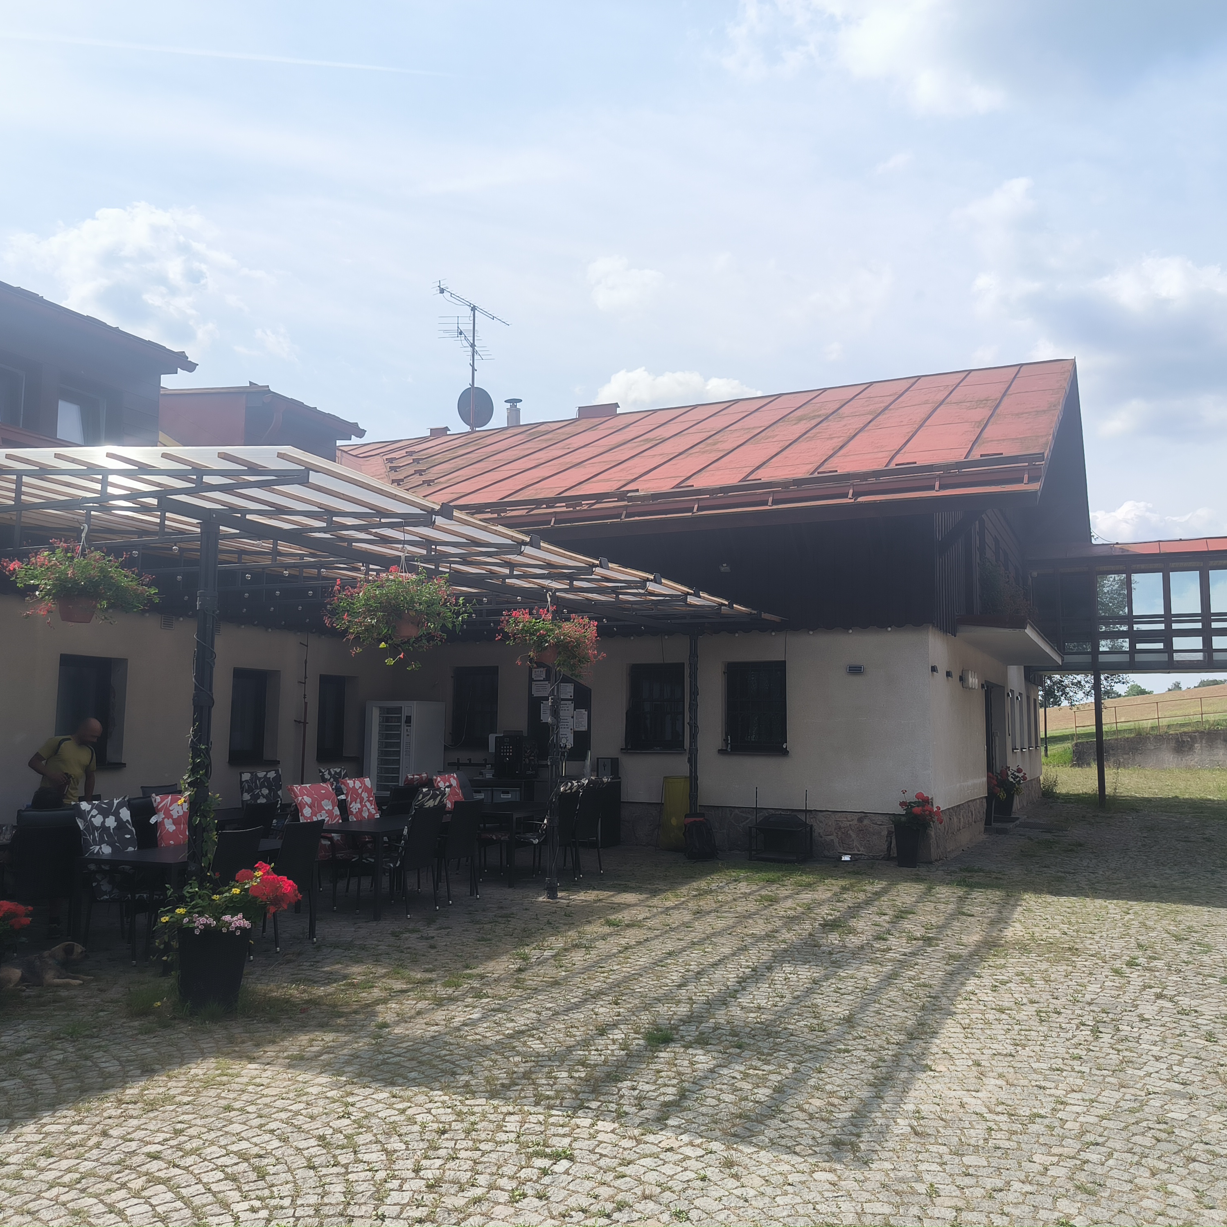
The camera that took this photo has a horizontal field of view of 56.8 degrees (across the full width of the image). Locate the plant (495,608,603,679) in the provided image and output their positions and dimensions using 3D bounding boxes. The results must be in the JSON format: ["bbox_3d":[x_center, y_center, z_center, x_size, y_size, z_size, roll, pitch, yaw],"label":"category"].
[{"bbox_3d":[-0.581,0.282,10.632,0.930,0.640,0.850,0,-6,0],"label":"plant"}]

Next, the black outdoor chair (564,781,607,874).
[{"bbox_3d":[-0.466,2.499,12.990,0.650,0.940,0.560,-2,-6,23],"label":"black outdoor chair"}]

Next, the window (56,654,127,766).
[{"bbox_3d":[-5.729,1.071,12.392,0.180,1.170,0.810,-3,-7,28],"label":"window"}]

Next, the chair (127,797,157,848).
[{"bbox_3d":[-3.460,2.014,9.000,0.630,1.020,0.570,-2,-6,23],"label":"chair"}]

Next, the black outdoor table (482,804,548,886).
[{"bbox_3d":[-1.063,2.476,12.344,0.880,0.740,1.500,-3,-7,26],"label":"black outdoor table"}]

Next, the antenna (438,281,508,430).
[{"bbox_3d":[-3.257,-5.884,26.474,1.100,3.200,1.900,-2,-6,23],"label":"antenna"}]

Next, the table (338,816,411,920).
[{"bbox_3d":[-2.058,2.312,10.468,0.880,0.740,1.500,-3,-7,26],"label":"table"}]

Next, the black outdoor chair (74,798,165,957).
[{"bbox_3d":[-3.626,1.976,8.395,0.660,1.040,0.570,-3,-7,26],"label":"black outdoor chair"}]

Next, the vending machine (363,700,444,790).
[{"bbox_3d":[-2.892,2.172,15.743,0.830,1.870,0.760,-2,-7,24],"label":"vending machine"}]

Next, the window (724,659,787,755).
[{"bbox_3d":[1.780,1.170,14.300,0.828,1.148,0.140,-2,-7,24],"label":"window"}]

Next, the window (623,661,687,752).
[{"bbox_3d":[0.539,1.215,14.854,0.848,1.143,0.140,-2,-7,24],"label":"window"}]

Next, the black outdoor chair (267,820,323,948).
[{"bbox_3d":[-2.650,2.079,8.820,0.630,0.920,0.560,-3,-7,26],"label":"black outdoor chair"}]

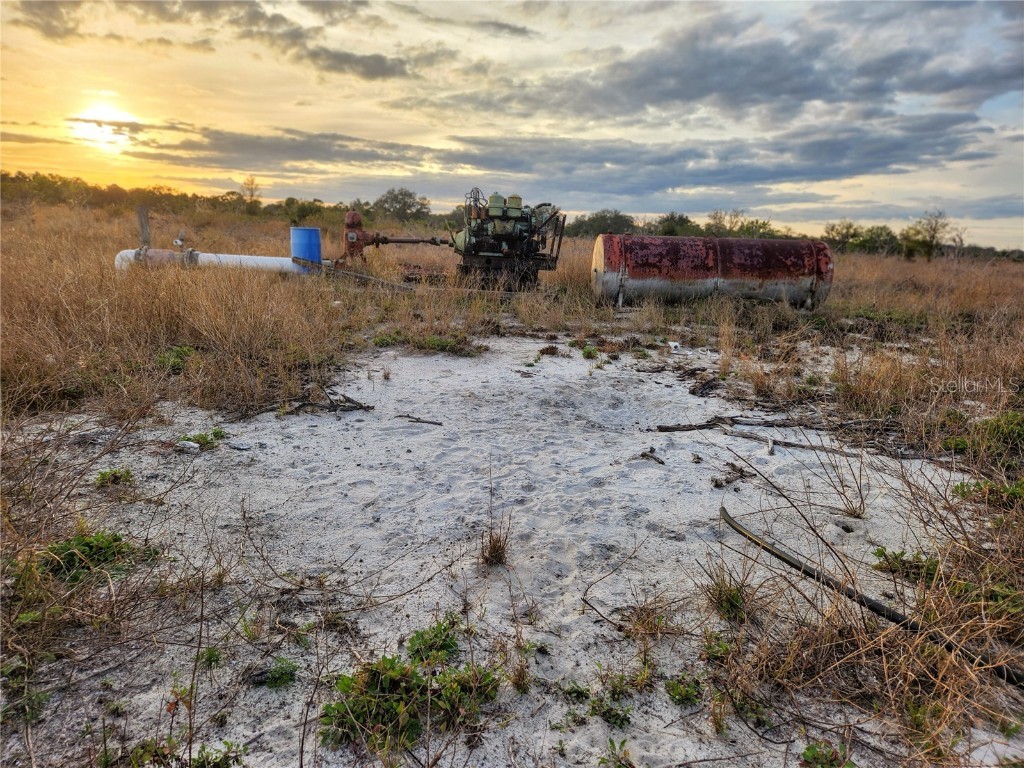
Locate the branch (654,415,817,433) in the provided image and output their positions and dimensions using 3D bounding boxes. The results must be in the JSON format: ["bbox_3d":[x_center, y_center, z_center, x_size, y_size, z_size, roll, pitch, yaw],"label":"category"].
[{"bbox_3d":[1.677,0.310,5.140,1.274,0.090,0.170,0,13,-11],"label":"branch"}]

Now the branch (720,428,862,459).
[{"bbox_3d":[1.923,0.417,4.714,0.908,0.090,0.150,8,13,21],"label":"branch"}]

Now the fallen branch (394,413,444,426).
[{"bbox_3d":[-0.681,0.267,4.941,0.399,0.040,0.075,8,13,21],"label":"fallen branch"}]

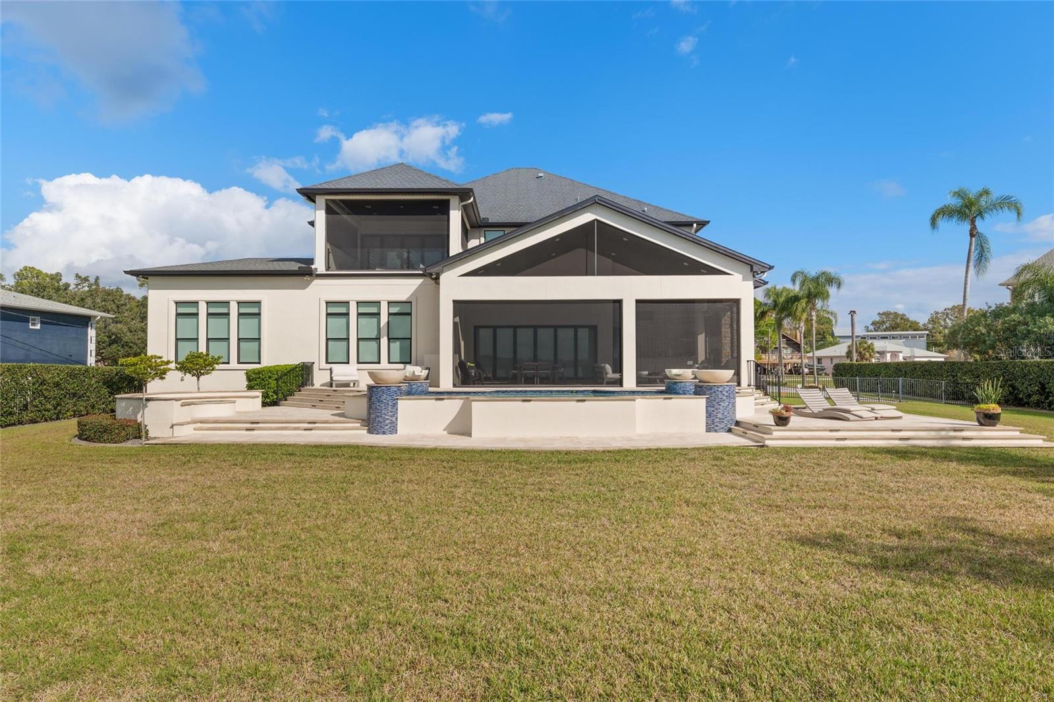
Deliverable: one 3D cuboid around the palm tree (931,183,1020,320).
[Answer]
[{"bbox_3d":[25.100,-3.544,32.960,4.400,11.900,4.300,0,-1,0],"label":"palm tree"}]

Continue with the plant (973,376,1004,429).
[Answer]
[{"bbox_3d":[10.855,1.173,13.765,0.699,1.146,0.699,0,-1,0],"label":"plant"}]

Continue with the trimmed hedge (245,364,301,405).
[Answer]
[{"bbox_3d":[-9.563,1.247,21.996,1.286,1.419,2.057,0,-1,-3],"label":"trimmed hedge"}]

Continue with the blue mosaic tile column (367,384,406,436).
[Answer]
[{"bbox_3d":[-3.831,1.566,16.021,1.050,1.330,1.050,0,-1,0],"label":"blue mosaic tile column"}]

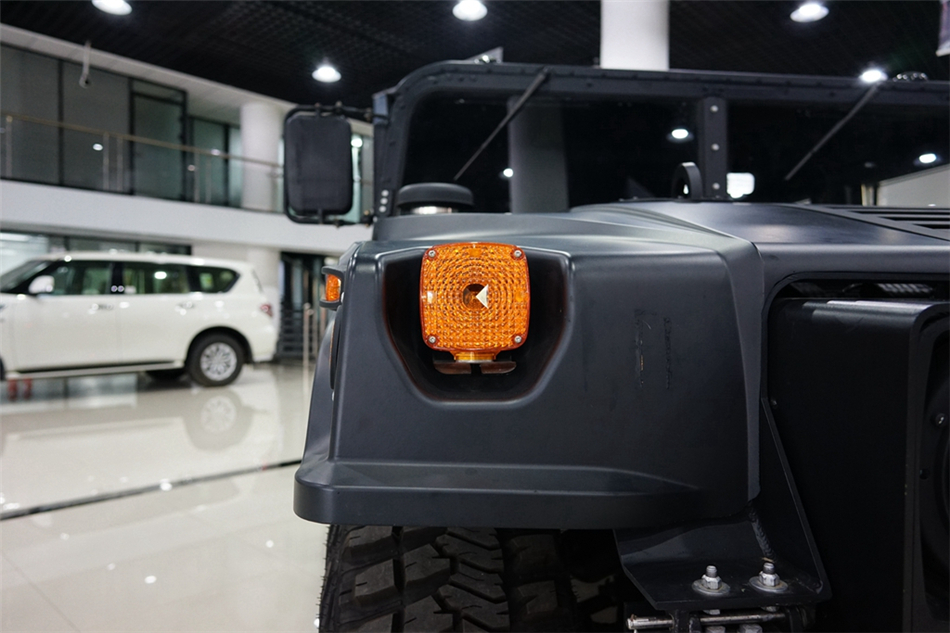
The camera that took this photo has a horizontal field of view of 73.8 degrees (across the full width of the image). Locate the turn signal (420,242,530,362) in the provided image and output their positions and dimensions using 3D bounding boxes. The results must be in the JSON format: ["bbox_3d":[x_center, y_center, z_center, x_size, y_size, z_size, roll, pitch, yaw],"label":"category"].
[{"bbox_3d":[0.002,-0.015,0.650,0.110,0.120,0.060,0,1,-6],"label":"turn signal"}]

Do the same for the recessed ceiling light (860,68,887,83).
[{"bbox_3d":[7.850,-4.760,12.500,0.410,0.100,0.410,0,1,0],"label":"recessed ceiling light"}]

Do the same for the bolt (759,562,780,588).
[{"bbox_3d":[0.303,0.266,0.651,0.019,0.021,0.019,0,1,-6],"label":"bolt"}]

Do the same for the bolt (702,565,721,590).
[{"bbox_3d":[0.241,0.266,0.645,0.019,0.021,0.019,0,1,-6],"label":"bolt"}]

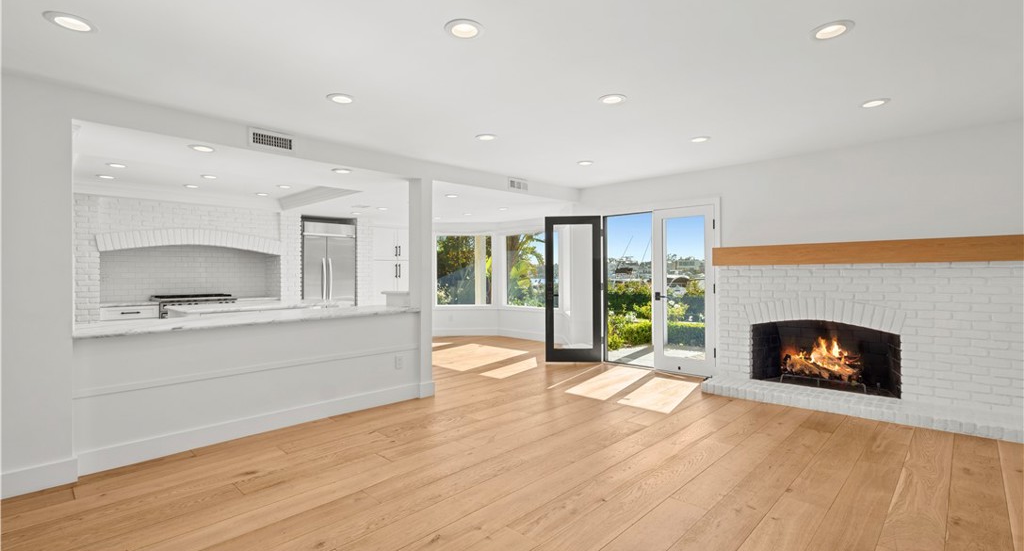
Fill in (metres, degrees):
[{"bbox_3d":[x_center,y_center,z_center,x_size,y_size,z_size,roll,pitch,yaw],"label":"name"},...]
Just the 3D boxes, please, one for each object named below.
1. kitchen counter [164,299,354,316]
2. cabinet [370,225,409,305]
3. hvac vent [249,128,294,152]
[{"bbox_3d":[-2.843,0.363,5.321,0.695,0.060,1.800,0,0,44],"label":"kitchen counter"},{"bbox_3d":[-2.312,0.179,8.567,0.580,2.090,0.970,0,0,44],"label":"cabinet"},{"bbox_3d":[-1.928,-1.085,3.674,0.030,0.150,0.360,0,0,44],"label":"hvac vent"}]

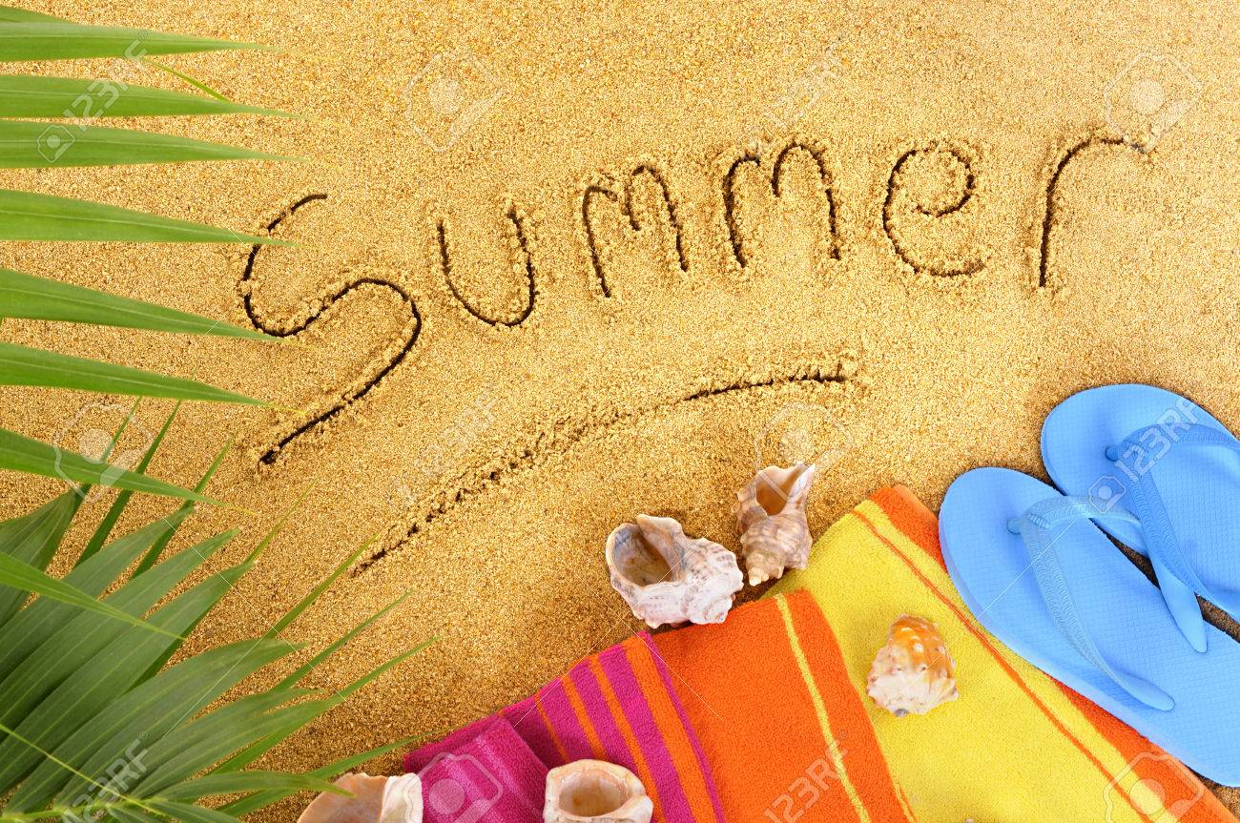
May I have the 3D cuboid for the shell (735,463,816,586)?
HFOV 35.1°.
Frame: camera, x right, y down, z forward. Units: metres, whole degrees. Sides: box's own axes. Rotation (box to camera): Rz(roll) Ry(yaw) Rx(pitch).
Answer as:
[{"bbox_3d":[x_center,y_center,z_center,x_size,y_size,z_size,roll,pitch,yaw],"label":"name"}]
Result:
[{"bbox_3d":[0.101,0.072,1.265,0.050,0.048,0.088,21,61,10],"label":"shell"}]

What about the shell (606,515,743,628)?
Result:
[{"bbox_3d":[0.034,0.102,1.245,0.090,0.062,0.068,33,64,16],"label":"shell"}]

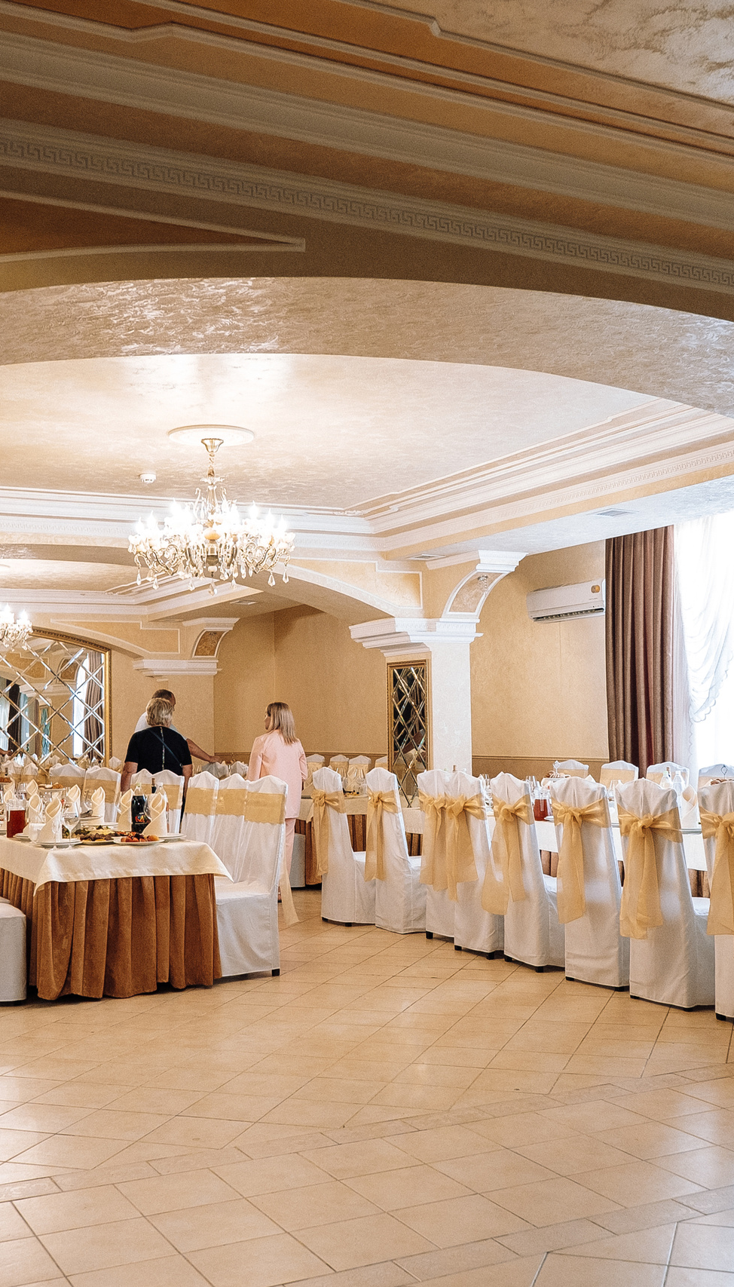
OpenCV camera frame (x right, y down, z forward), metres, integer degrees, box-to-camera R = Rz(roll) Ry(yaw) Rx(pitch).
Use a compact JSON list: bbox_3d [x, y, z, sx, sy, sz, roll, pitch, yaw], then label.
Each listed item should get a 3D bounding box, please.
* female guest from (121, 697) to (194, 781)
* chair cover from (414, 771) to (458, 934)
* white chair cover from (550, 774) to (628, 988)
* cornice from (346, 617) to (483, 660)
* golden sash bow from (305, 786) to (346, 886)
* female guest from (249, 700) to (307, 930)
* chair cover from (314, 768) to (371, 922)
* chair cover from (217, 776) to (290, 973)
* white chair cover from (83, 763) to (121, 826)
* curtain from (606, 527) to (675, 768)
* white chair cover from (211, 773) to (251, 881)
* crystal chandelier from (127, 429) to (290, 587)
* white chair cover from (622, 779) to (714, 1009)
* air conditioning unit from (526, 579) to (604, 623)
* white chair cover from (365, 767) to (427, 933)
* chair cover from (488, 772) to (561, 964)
[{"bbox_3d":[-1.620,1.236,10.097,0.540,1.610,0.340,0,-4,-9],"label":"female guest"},{"bbox_3d":[0.682,1.370,8.435,0.574,1.095,0.434,2,-5,-30],"label":"chair cover"},{"bbox_3d":[1.365,1.265,6.899,0.570,1.080,0.460,1,-4,-28],"label":"white chair cover"},{"bbox_3d":[0.409,-0.042,10.917,0.866,0.267,0.785,1,-4,-28],"label":"cornice"},{"bbox_3d":[-0.271,1.336,9.136,0.170,0.610,0.380,1,-4,-27],"label":"golden sash bow"},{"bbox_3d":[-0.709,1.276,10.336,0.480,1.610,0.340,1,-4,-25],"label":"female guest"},{"bbox_3d":[-0.045,1.446,9.385,0.574,1.095,0.434,3,-5,-39],"label":"chair cover"},{"bbox_3d":[-0.787,1.337,7.415,0.530,1.130,0.420,1,-4,-27],"label":"chair cover"},{"bbox_3d":[-2.285,1.513,10.009,0.574,1.095,0.434,3,-6,-42],"label":"white chair cover"},{"bbox_3d":[2.192,0.548,10.264,0.147,2.964,0.801,2,-5,-28],"label":"curtain"},{"bbox_3d":[-1.082,1.374,7.943,0.594,1.108,0.443,1,-4,-28],"label":"white chair cover"},{"bbox_3d":[-0.883,-0.753,7.316,0.920,0.870,0.920,-1,-3,0],"label":"crystal chandelier"},{"bbox_3d":[1.640,1.243,6.541,0.604,1.108,0.443,1,-4,-28],"label":"white chair cover"},{"bbox_3d":[1.745,-0.386,11.078,0.220,0.285,1.060,1,-4,-27],"label":"air conditioning unit"},{"bbox_3d":[0.322,1.397,8.820,0.570,1.080,0.460,1,-4,-28],"label":"white chair cover"},{"bbox_3d":[1.054,1.304,7.469,0.570,1.080,0.460,1,-4,-28],"label":"chair cover"}]

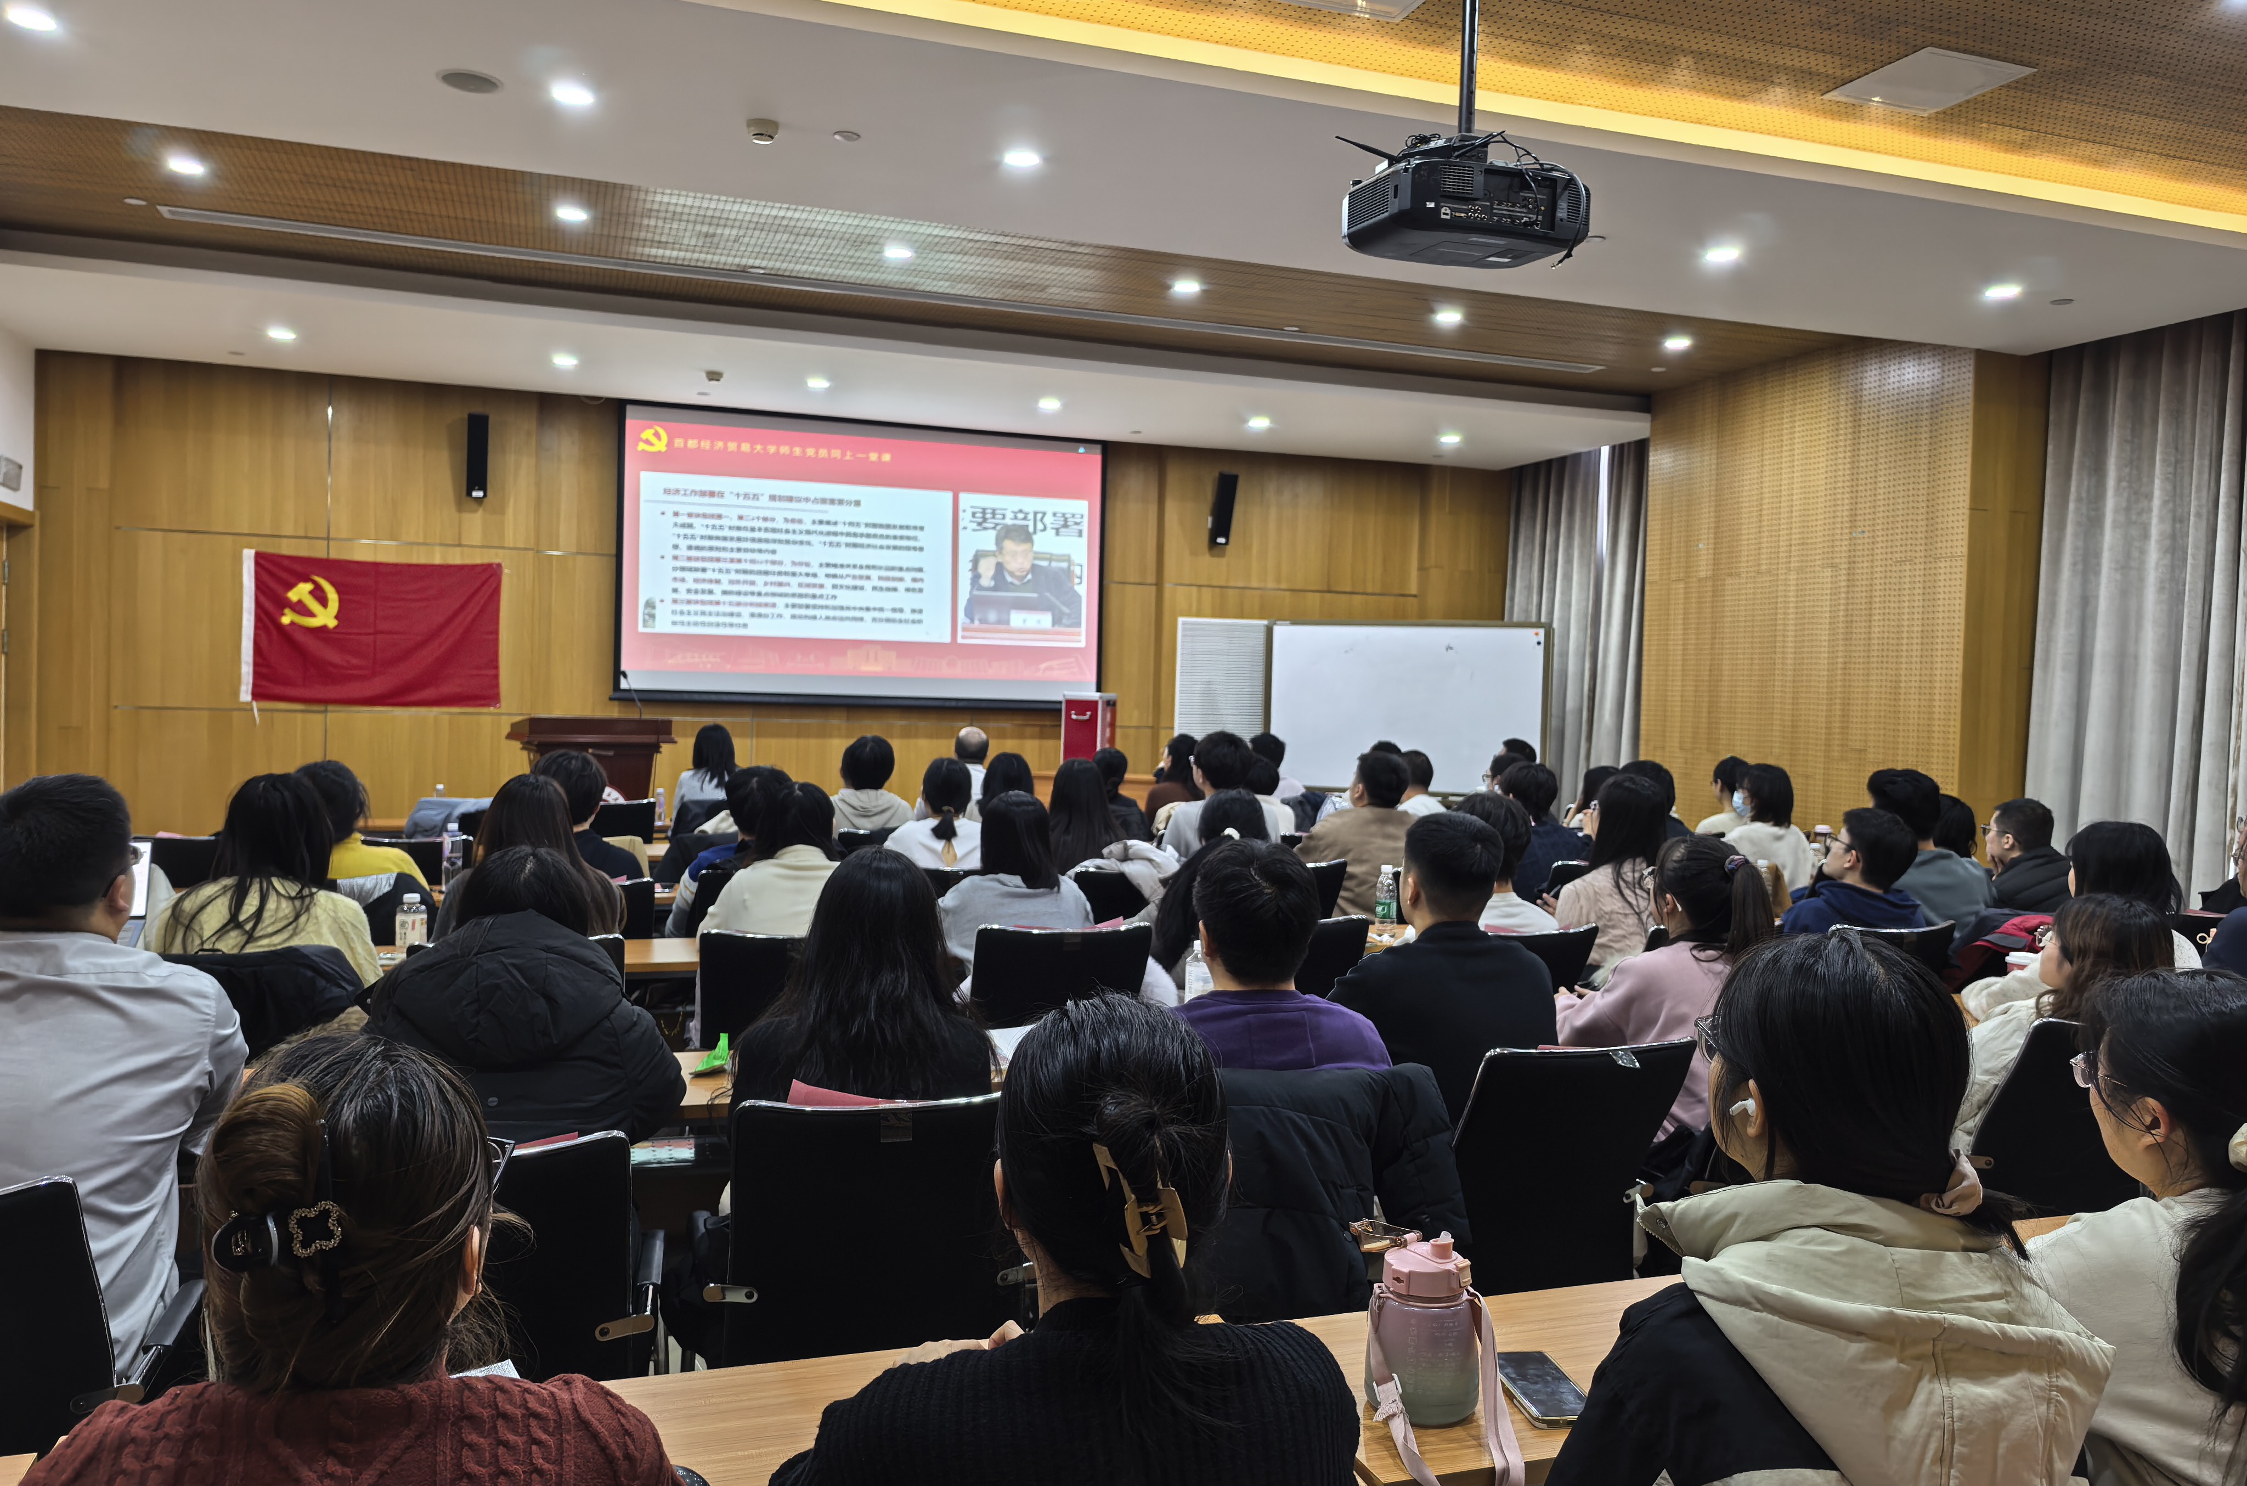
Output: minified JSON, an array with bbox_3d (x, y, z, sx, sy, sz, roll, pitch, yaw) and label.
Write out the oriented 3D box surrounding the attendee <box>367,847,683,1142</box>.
[{"bbox_3d":[-0.996,0.791,2.613,0.530,1.240,0.760,1,2,-21],"label":"attendee"}]

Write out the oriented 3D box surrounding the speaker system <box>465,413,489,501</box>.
[{"bbox_3d":[-4.144,-1.843,10.007,0.145,0.540,0.170,1,11,-19],"label":"speaker system"}]

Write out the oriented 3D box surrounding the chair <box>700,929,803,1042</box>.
[{"bbox_3d":[-0.820,0.896,3.917,0.570,0.920,0.610,1,2,-14],"label":"chair"}]

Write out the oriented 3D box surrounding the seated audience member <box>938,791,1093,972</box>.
[{"bbox_3d":[-0.353,0.743,4.313,0.460,1.231,0.720,1,2,-18],"label":"seated audience member"}]

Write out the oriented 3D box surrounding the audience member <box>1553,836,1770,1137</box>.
[{"bbox_3d":[0.998,0.803,3.252,0.480,1.239,0.740,1,2,-26],"label":"audience member"}]

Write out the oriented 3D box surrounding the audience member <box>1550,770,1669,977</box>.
[{"bbox_3d":[1.488,0.760,4.961,0.500,1.300,0.720,1,2,-27],"label":"audience member"}]

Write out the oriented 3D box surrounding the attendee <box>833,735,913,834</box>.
[{"bbox_3d":[-1.181,0.617,7.018,0.460,1.290,0.700,1,2,-21],"label":"attendee"}]

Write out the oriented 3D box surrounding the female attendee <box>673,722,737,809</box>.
[{"bbox_3d":[-2.059,0.529,7.688,0.460,1.290,0.750,1,2,-19],"label":"female attendee"}]

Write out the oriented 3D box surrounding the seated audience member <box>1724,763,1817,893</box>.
[{"bbox_3d":[2.462,0.710,6.388,0.480,1.286,0.780,0,3,-29],"label":"seated audience member"}]

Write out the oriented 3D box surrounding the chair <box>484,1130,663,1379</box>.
[{"bbox_3d":[-0.989,0.958,2.207,0.570,0.920,0.610,1,2,-25],"label":"chair"}]

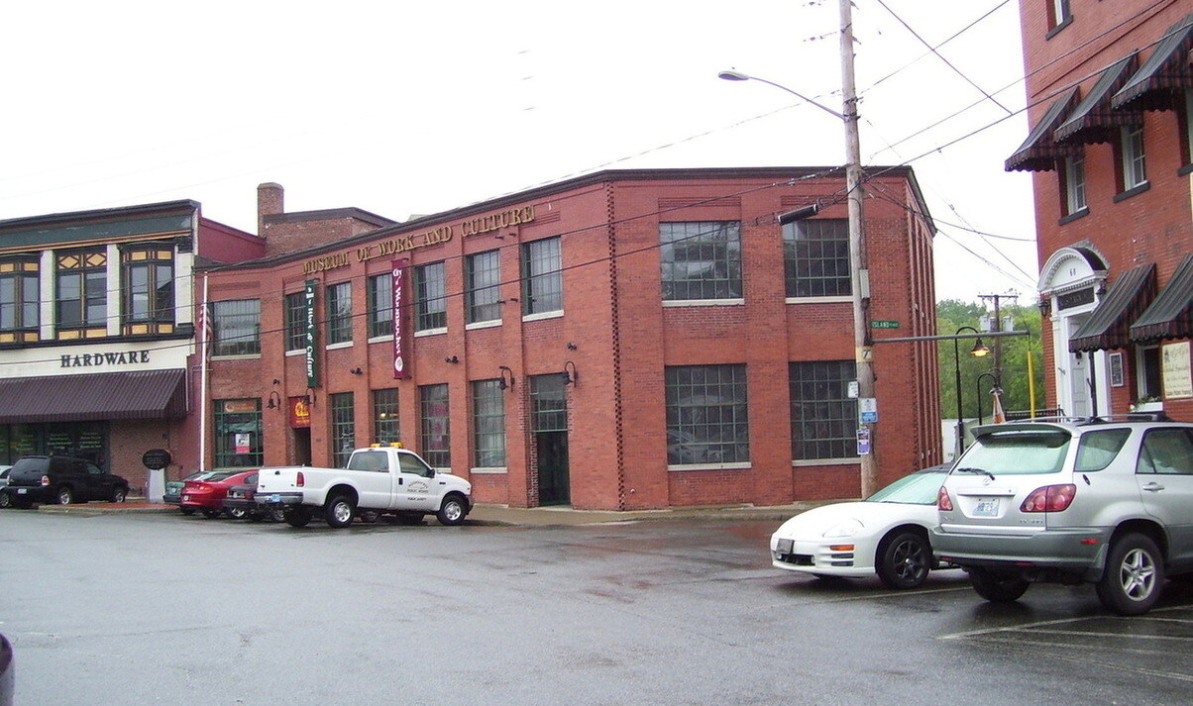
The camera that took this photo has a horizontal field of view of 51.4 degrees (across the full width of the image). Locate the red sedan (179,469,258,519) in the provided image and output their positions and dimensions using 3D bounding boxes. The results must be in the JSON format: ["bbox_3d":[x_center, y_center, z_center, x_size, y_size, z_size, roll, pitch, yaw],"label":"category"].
[{"bbox_3d":[-9.697,4.087,36.370,1.780,1.370,4.700,-6,-6,44],"label":"red sedan"}]

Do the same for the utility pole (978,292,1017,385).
[{"bbox_3d":[25.273,2.007,76.615,2.500,11.200,0.700,-2,-4,0],"label":"utility pole"}]

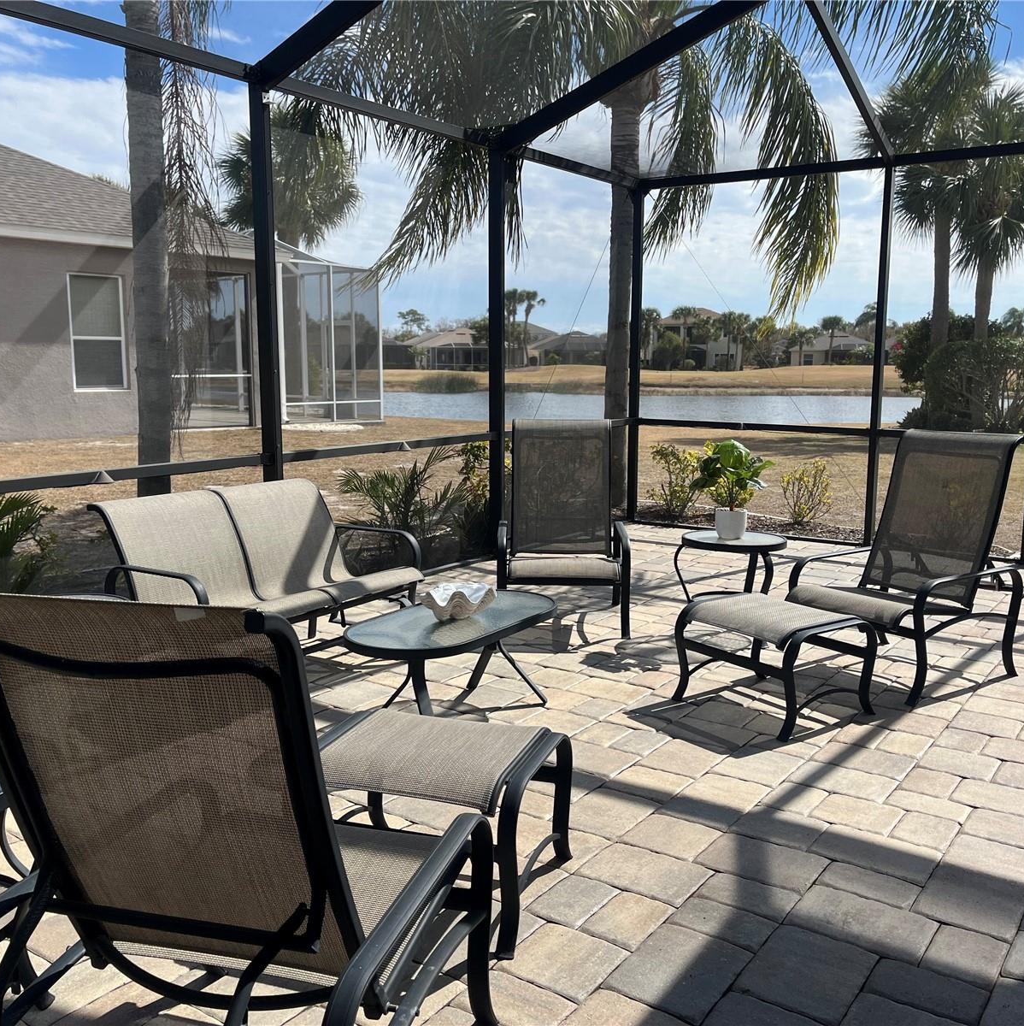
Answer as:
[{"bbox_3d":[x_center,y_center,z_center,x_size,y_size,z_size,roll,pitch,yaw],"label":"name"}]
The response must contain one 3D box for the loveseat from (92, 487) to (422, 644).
[{"bbox_3d":[-1.098,0.304,4.665,0.780,0.790,1.310,6,10,33],"label":"loveseat"}]

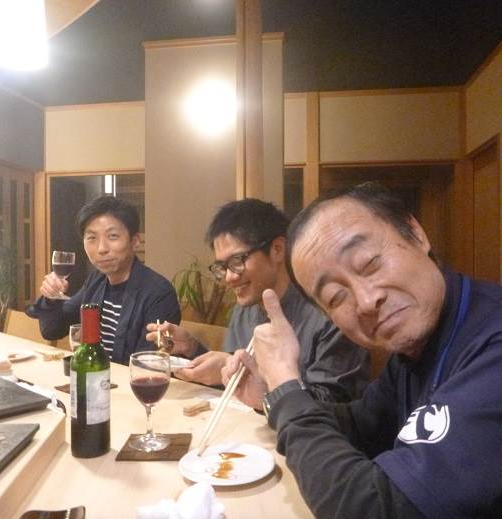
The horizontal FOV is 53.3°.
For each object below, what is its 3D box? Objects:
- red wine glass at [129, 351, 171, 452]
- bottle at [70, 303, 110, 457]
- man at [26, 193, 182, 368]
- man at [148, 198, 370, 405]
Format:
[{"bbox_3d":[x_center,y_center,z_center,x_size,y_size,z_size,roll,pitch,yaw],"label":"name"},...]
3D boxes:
[{"bbox_3d":[-0.169,0.227,0.837,0.069,0.148,0.069,0,-1,0],"label":"red wine glass"},{"bbox_3d":[-0.261,0.184,0.810,0.064,0.238,0.064,0,-1,8],"label":"bottle"},{"bbox_3d":[-0.420,0.395,1.590,0.560,1.210,0.640,-1,-1,30],"label":"man"},{"bbox_3d":[0.020,0.420,1.190,0.640,1.150,0.540,0,-1,-41],"label":"man"}]

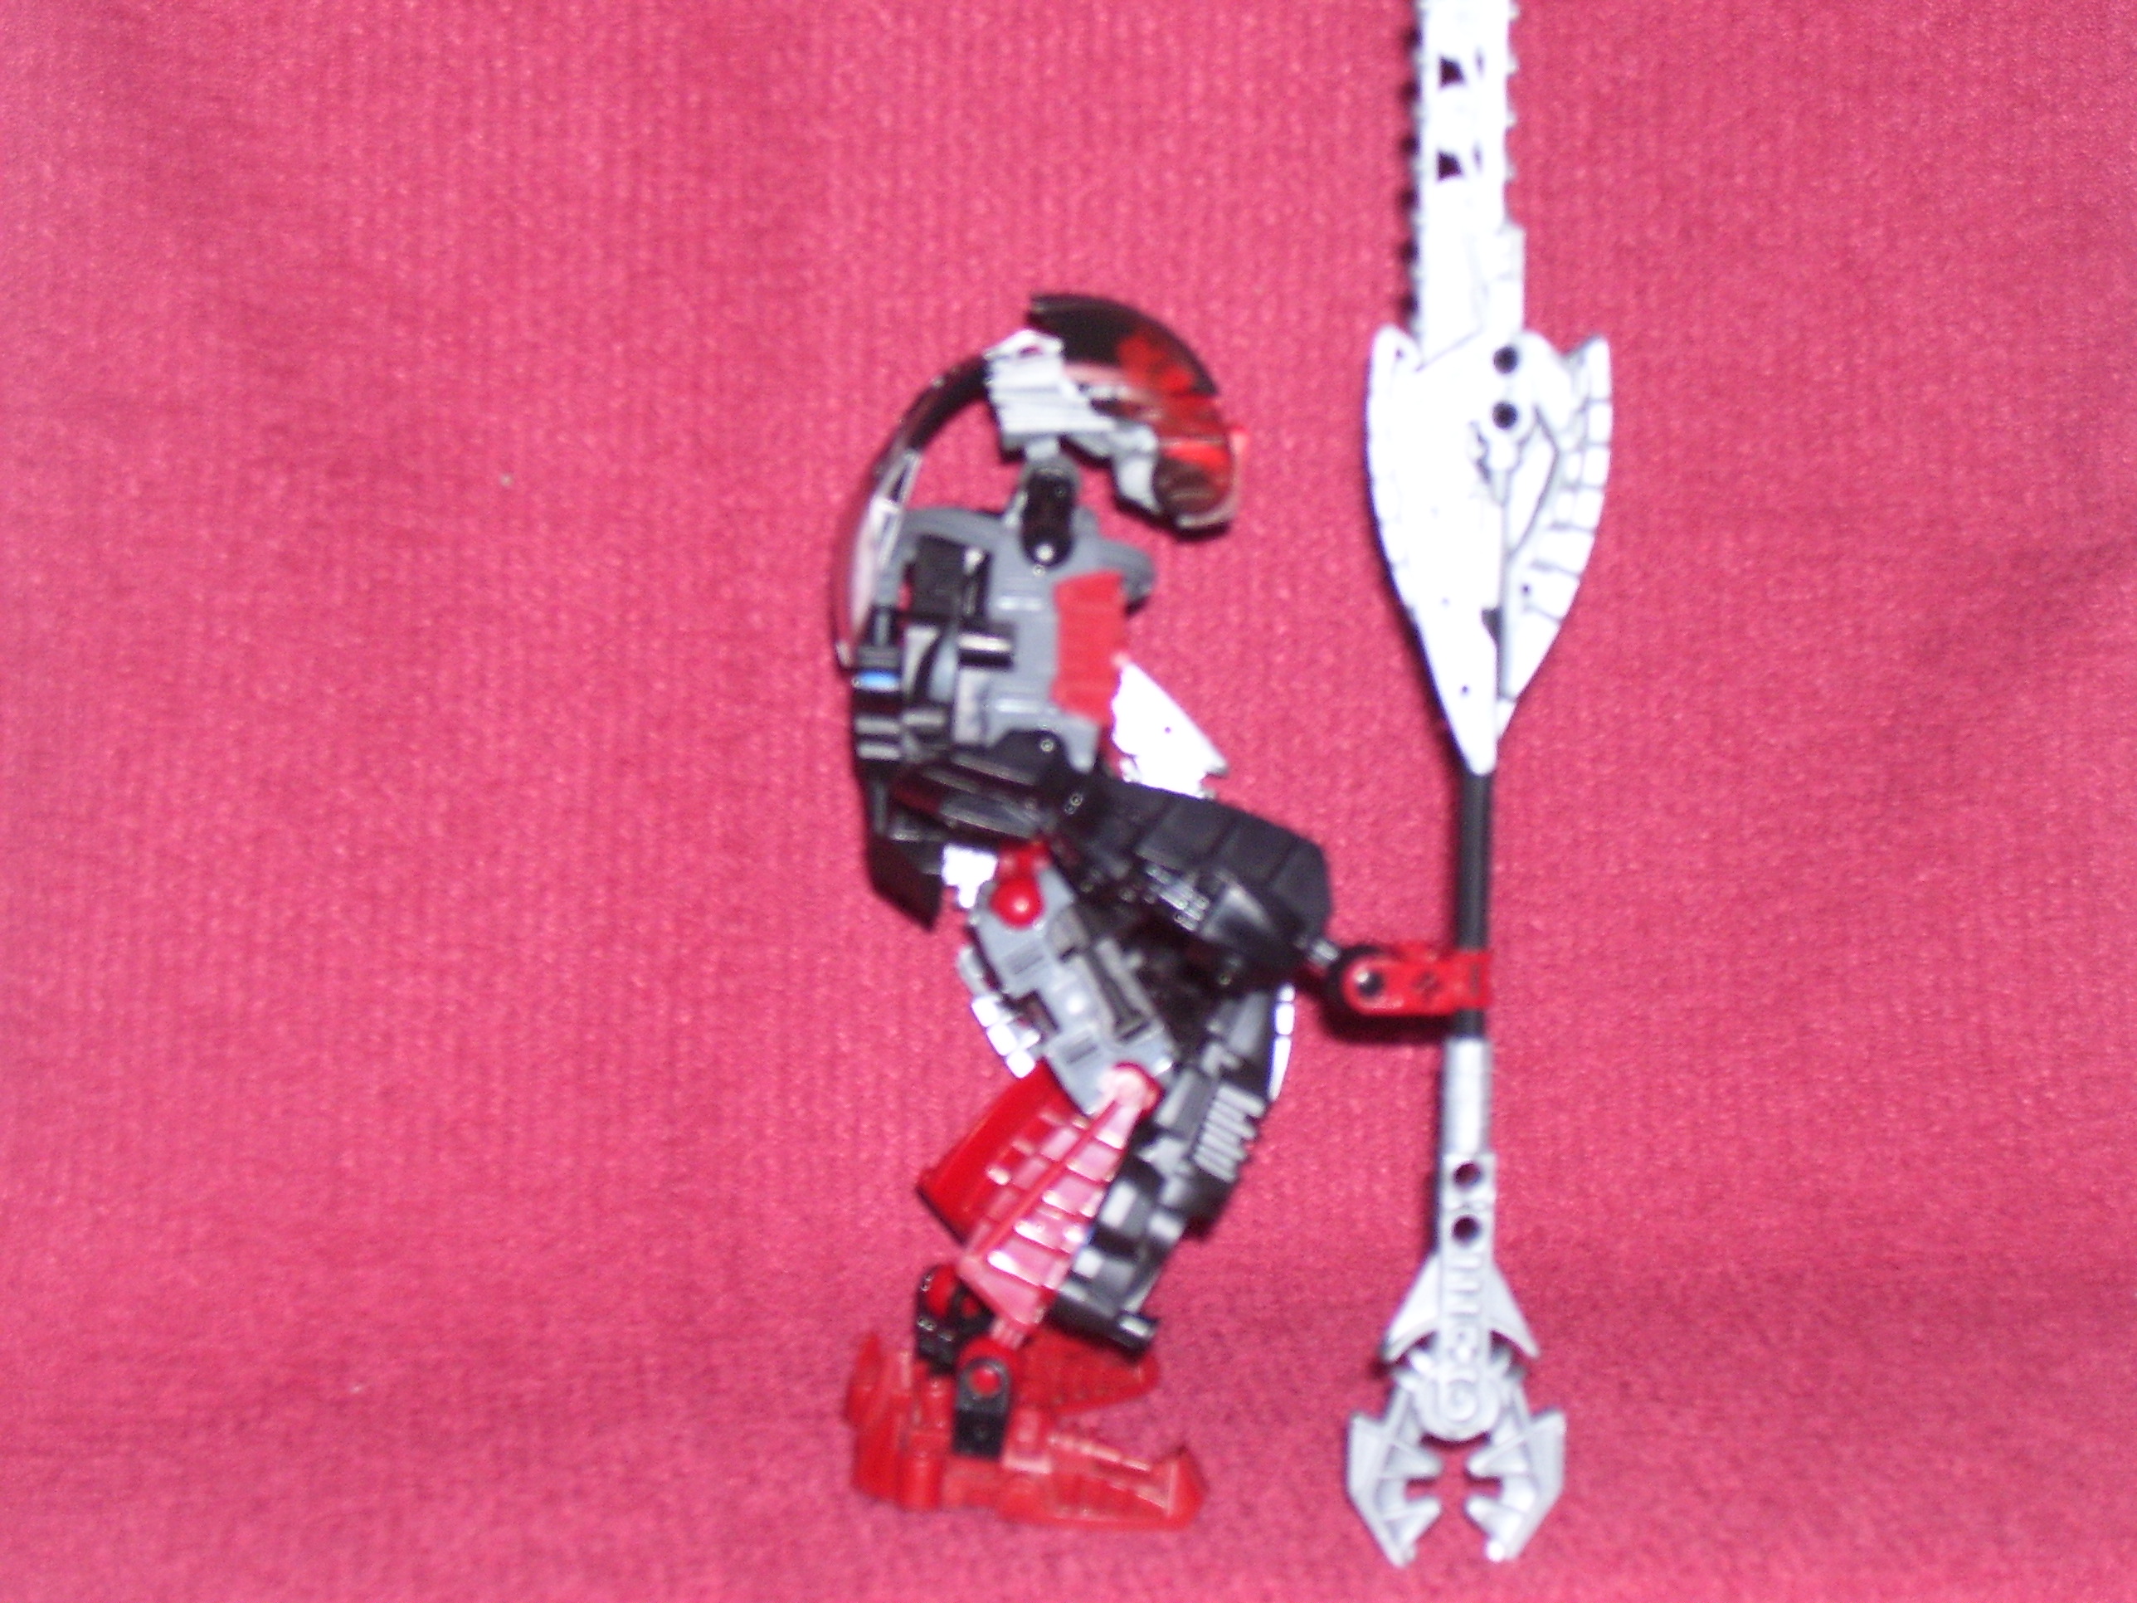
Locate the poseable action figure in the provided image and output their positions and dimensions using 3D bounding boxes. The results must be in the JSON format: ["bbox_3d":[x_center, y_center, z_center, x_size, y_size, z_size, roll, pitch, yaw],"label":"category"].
[{"bbox_3d":[0.013,0.014,0.764,0.097,0.180,0.095,0,10,0],"label":"poseable action figure"}]

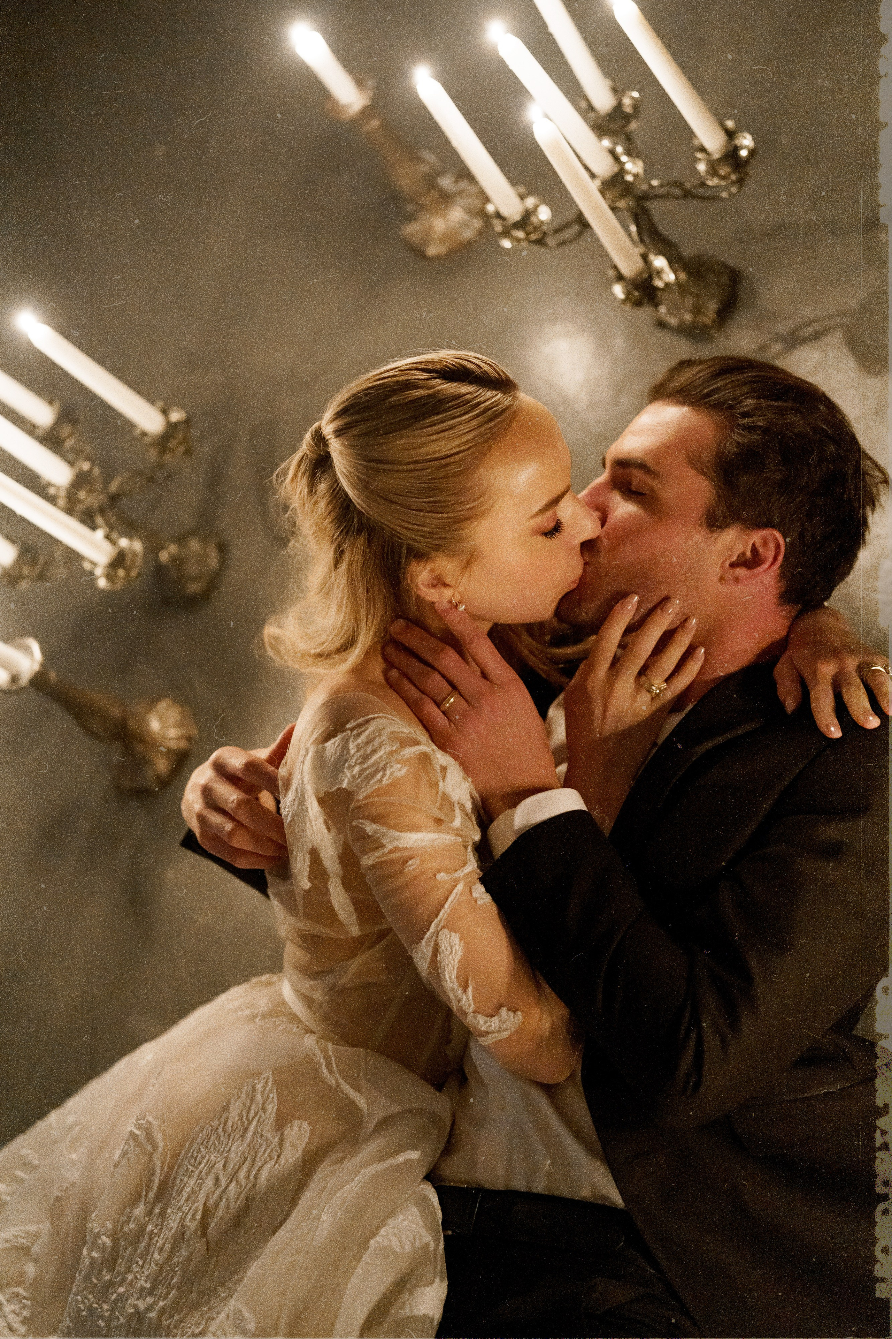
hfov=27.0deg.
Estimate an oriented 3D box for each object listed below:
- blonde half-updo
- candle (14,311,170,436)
[{"bbox_3d":[-0.044,-0.127,1.495,0.240,0.180,0.245,-12,96,-7],"label":"blonde half-updo"},{"bbox_3d":[-0.314,-0.263,1.655,0.022,0.205,0.022,38,90,32],"label":"candle"}]

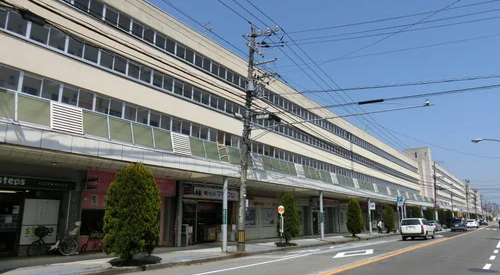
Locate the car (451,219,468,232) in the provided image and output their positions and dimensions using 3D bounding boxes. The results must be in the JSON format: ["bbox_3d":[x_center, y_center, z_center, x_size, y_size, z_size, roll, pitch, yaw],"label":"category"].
[{"bbox_3d":[26.765,11.159,46.137,1.660,1.570,4.100,-9,-15,34],"label":"car"}]

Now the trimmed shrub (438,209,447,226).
[{"bbox_3d":[35.757,14.930,67.404,1.500,3.340,1.500,-9,-16,34],"label":"trimmed shrub"}]

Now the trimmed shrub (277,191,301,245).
[{"bbox_3d":[2.152,4.581,20.521,1.250,2.850,1.250,0,-13,0],"label":"trimmed shrub"}]

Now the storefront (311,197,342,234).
[{"bbox_3d":[6.434,7.452,34.226,2.000,3.250,6.400,-9,-15,34],"label":"storefront"}]

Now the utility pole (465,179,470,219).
[{"bbox_3d":[59.392,17.788,98.588,1.600,11.500,0.800,-9,-15,34],"label":"utility pole"}]

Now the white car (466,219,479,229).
[{"bbox_3d":[40.130,15.393,64.750,1.740,1.490,4.400,-9,-16,34],"label":"white car"}]

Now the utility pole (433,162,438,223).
[{"bbox_3d":[32.518,9.762,63.131,0.400,11.580,0.400,-9,-16,34],"label":"utility pole"}]

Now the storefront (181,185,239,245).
[{"bbox_3d":[-2.556,4.867,22.686,1.200,3.440,5.300,-9,-16,34],"label":"storefront"}]

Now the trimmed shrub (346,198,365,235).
[{"bbox_3d":[8.751,6.666,30.211,1.500,3.120,1.500,-9,-16,34],"label":"trimmed shrub"}]

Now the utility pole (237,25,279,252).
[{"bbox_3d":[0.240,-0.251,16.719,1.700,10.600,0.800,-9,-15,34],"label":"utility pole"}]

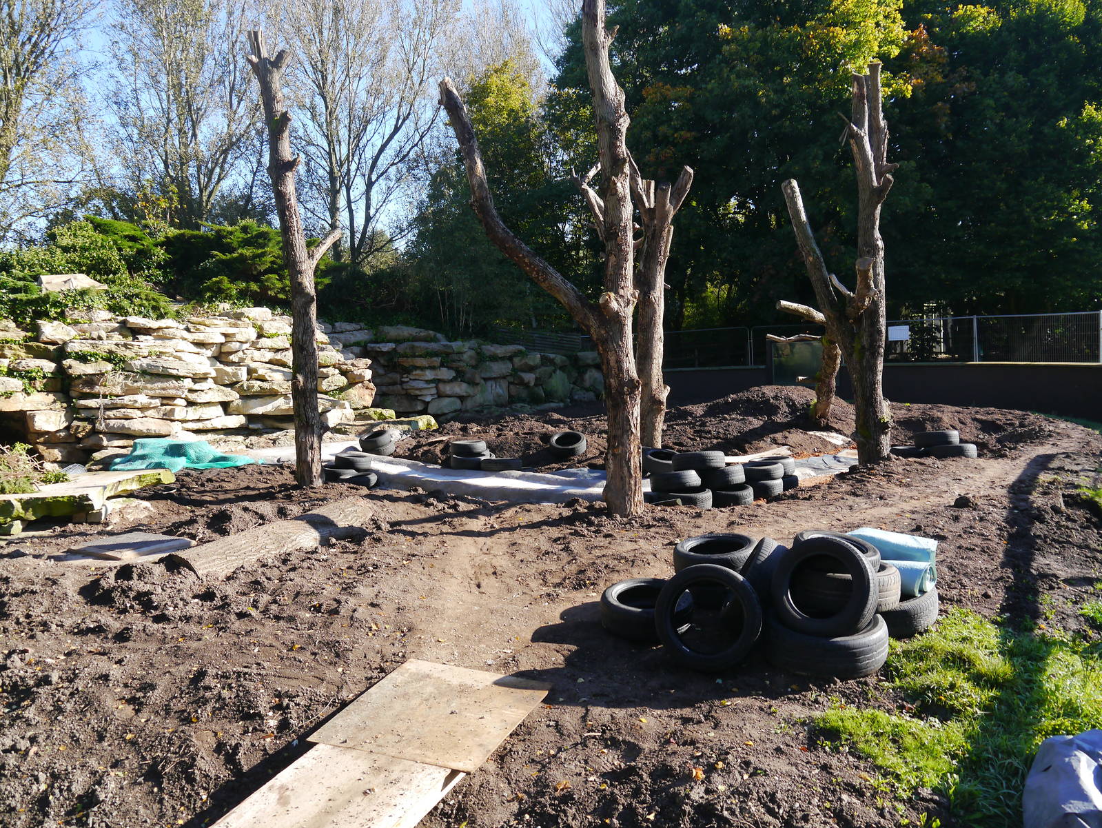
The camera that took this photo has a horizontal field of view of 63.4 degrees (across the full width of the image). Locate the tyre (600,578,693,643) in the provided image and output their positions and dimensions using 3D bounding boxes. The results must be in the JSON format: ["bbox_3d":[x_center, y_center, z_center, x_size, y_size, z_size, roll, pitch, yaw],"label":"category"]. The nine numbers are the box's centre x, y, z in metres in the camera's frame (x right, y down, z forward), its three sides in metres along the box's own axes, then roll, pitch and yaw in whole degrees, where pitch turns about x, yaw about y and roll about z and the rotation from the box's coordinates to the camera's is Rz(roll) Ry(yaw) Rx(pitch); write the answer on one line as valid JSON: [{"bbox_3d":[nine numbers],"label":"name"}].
[{"bbox_3d":[0.626,1.282,5.820,0.610,0.200,0.610,0,12,0],"label":"tyre"}]

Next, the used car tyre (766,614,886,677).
[{"bbox_3d":[1.523,1.252,4.930,0.655,0.215,0.655,-3,8,0],"label":"used car tyre"}]

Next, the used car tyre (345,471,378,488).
[{"bbox_3d":[-3.186,1.094,14.800,0.630,0.200,0.630,-10,6,0],"label":"used car tyre"}]

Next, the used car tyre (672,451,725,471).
[{"bbox_3d":[1.700,0.547,10.300,0.625,0.200,0.625,-4,3,0],"label":"used car tyre"}]

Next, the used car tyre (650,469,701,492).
[{"bbox_3d":[1.478,0.793,10.600,0.600,0.195,0.600,-7,-2,0],"label":"used car tyre"}]

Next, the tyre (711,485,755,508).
[{"bbox_3d":[2.193,1.004,11.000,0.630,0.200,0.630,-4,6,0],"label":"tyre"}]

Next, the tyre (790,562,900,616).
[{"bbox_3d":[1.767,1.035,5.330,0.625,0.215,0.625,2,5,0],"label":"tyre"}]

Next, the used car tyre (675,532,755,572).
[{"bbox_3d":[1.189,1.040,6.450,0.605,0.200,0.605,-5,9,0],"label":"used car tyre"}]

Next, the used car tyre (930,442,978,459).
[{"bbox_3d":[5.263,0.497,11.700,0.645,0.175,0.645,-3,0,0],"label":"used car tyre"}]

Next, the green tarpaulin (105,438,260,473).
[{"bbox_3d":[-6.093,0.701,14.800,2.350,0.400,1.200,-4,6,-6],"label":"green tarpaulin"}]

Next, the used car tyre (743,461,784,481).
[{"bbox_3d":[2.630,0.715,11.100,0.535,0.160,0.535,-3,6,0],"label":"used car tyre"}]

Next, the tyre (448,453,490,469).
[{"bbox_3d":[-1.259,0.729,13.800,0.630,0.190,0.630,-1,5,0],"label":"tyre"}]

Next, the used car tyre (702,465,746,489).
[{"bbox_3d":[2.059,0.767,10.800,0.595,0.200,0.595,-7,0,0],"label":"used car tyre"}]

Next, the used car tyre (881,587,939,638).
[{"bbox_3d":[2.231,1.266,5.850,0.585,0.200,0.585,-9,9,0],"label":"used car tyre"}]

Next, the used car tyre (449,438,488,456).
[{"bbox_3d":[-1.385,0.564,15.100,0.630,0.200,0.630,-2,6,0],"label":"used car tyre"}]

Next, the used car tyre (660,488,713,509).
[{"bbox_3d":[1.621,0.992,10.700,0.630,0.200,0.630,0,5,0],"label":"used car tyre"}]

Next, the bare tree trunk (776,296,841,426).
[{"bbox_3d":[4.221,-0.858,14.800,1.120,2.000,0.550,-3,6,0],"label":"bare tree trunk"}]

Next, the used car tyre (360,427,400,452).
[{"bbox_3d":[-3.163,0.479,16.100,0.630,0.200,0.630,-17,10,0],"label":"used car tyre"}]

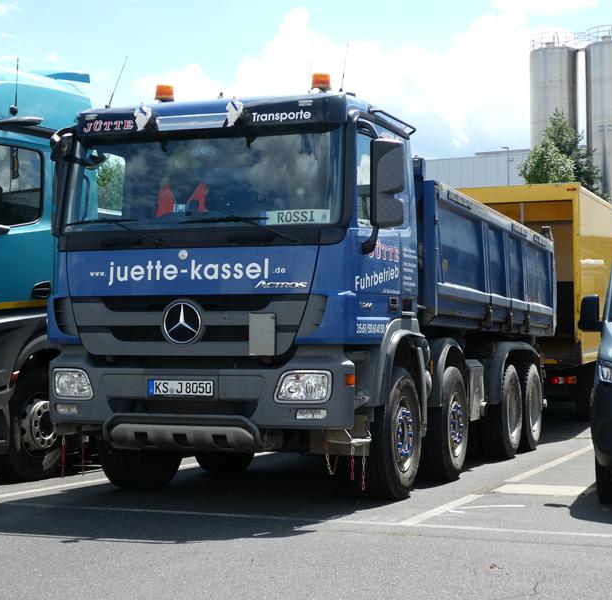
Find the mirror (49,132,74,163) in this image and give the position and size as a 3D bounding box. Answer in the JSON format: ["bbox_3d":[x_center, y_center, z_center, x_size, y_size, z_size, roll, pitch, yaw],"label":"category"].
[{"bbox_3d":[-1.941,-1.216,9.212,0.200,0.240,0.140,-1,-3,22],"label":"mirror"}]

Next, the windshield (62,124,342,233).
[{"bbox_3d":[-0.832,-0.886,8.512,2.250,0.790,0.230,-1,-12,22],"label":"windshield"}]

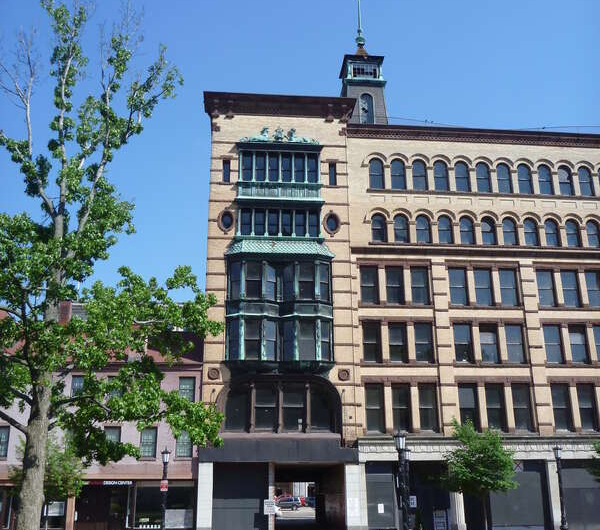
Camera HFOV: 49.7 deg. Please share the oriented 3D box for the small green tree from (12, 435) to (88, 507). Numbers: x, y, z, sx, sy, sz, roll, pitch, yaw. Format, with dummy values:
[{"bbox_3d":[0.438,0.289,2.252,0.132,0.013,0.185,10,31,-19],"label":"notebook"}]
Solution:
[{"bbox_3d":[-11.012,10.141,28.858,3.256,5.090,3.256,-1,-18,0],"label":"small green tree"}]

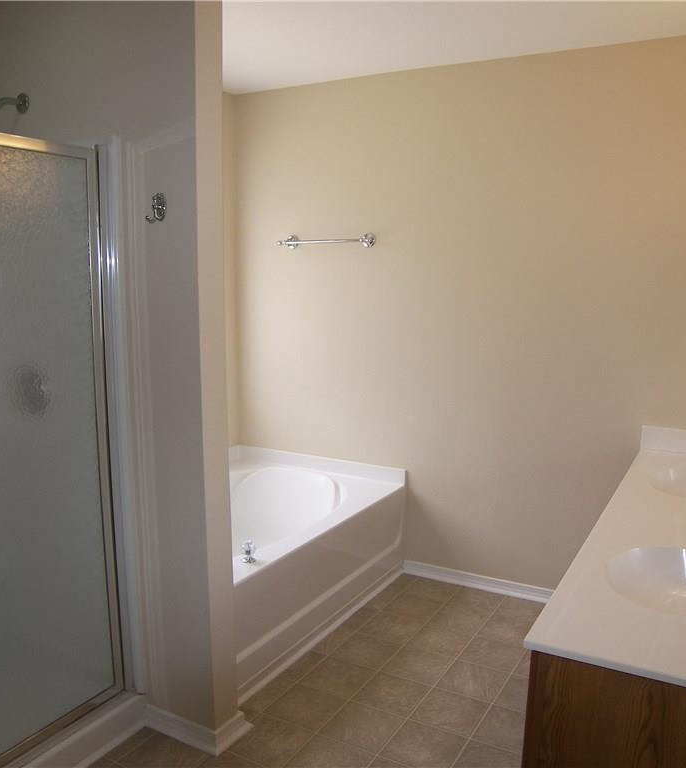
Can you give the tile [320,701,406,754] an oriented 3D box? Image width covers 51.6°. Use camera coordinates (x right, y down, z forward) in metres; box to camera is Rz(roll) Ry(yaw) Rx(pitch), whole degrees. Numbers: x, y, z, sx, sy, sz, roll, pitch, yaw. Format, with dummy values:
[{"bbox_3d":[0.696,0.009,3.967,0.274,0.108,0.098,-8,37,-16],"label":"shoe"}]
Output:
[{"bbox_3d":[0.068,1.167,2.413,0.228,0.010,0.228,4,9,29],"label":"tile"}]

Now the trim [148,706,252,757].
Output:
[{"bbox_3d":[-0.488,1.129,2.403,0.320,0.069,0.182,4,9,29],"label":"trim"}]

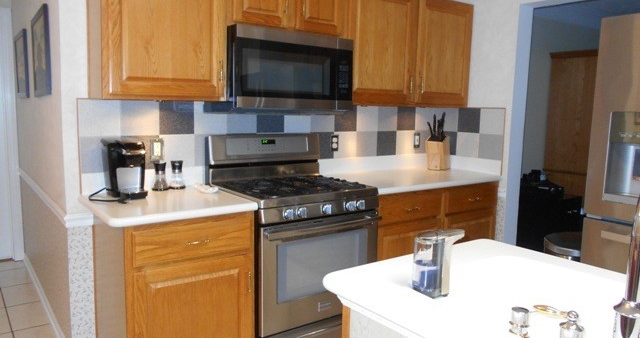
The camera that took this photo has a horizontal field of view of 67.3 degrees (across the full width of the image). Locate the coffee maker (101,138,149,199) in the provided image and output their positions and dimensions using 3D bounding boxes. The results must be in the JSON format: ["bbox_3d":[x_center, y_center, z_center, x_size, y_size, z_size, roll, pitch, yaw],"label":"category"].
[{"bbox_3d":[-0.970,-0.004,2.389,0.235,0.277,0.155,7,10,43],"label":"coffee maker"}]

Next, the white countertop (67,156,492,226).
[{"bbox_3d":[0.024,0.054,2.909,2.595,0.140,0.656,-4,9,-36],"label":"white countertop"}]

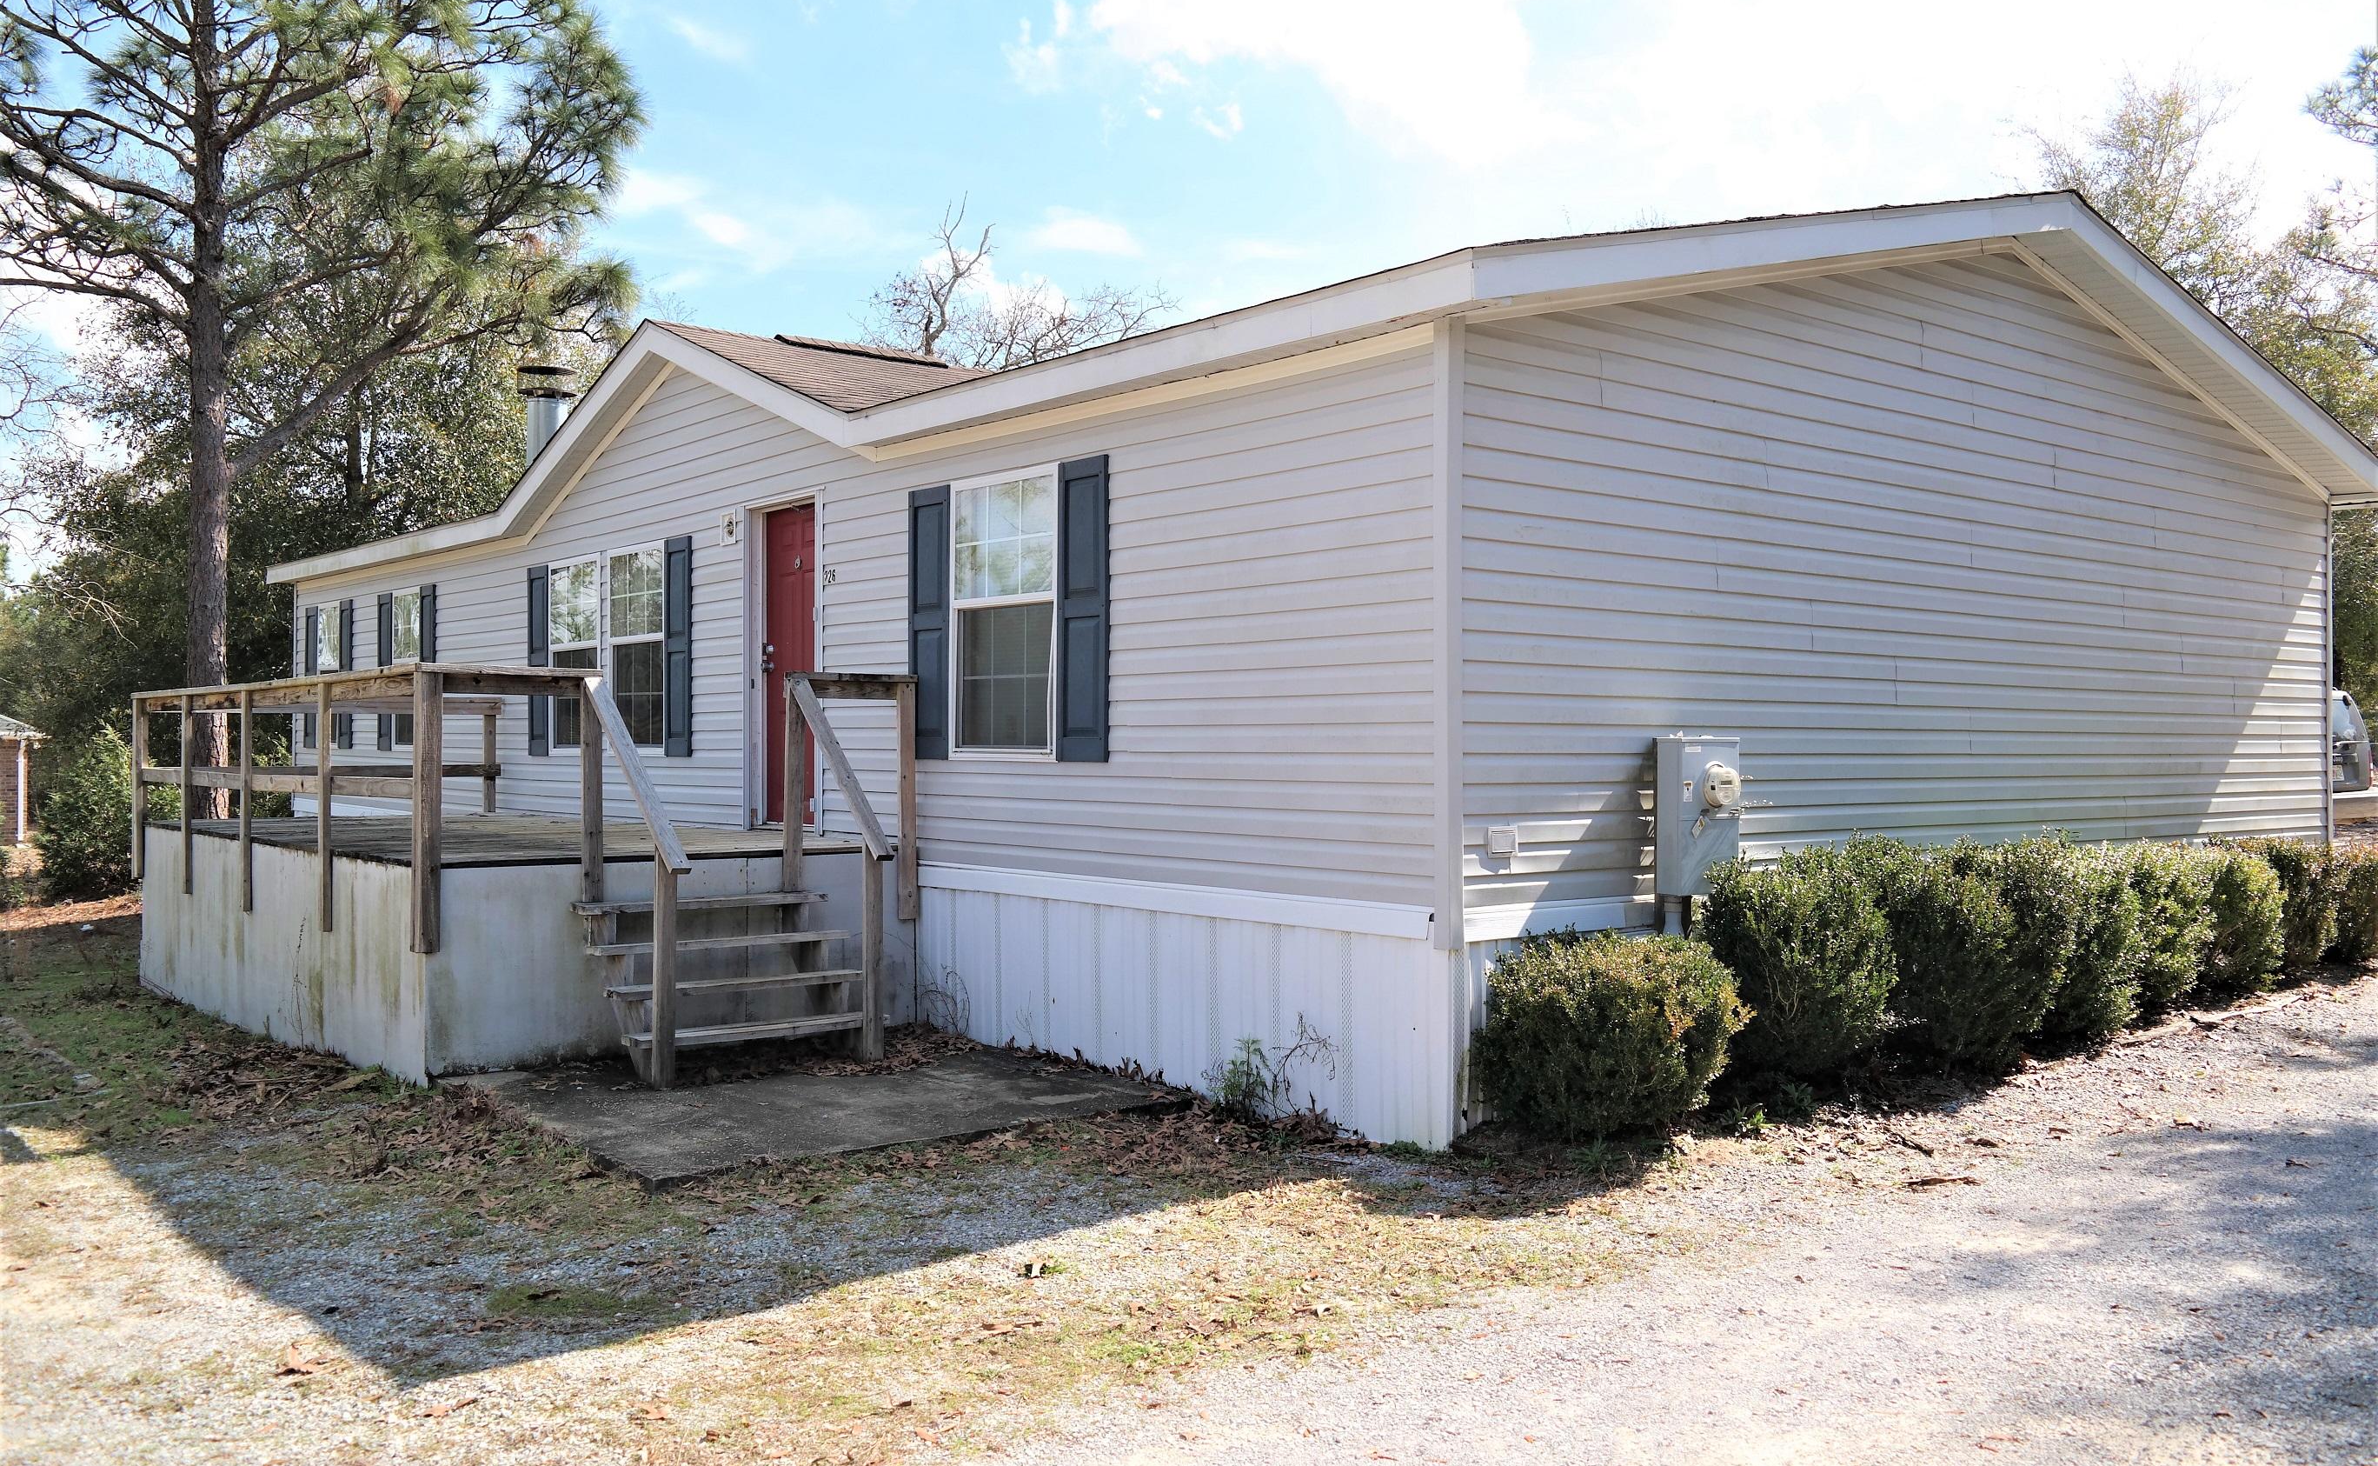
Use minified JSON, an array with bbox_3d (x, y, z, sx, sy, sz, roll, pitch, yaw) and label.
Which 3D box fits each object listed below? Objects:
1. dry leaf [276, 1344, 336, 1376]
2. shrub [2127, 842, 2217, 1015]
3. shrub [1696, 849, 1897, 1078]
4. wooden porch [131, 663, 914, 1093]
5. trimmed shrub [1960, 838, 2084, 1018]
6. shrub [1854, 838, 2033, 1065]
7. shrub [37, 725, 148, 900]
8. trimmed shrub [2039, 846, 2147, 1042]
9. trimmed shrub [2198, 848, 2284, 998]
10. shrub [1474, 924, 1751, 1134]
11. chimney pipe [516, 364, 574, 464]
[{"bbox_3d":[-2.330,1.650,4.713,0.100,0.050,0.150,1,-1,-39],"label":"dry leaf"},{"bbox_3d":[5.574,1.114,10.182,0.760,1.000,0.800,1,-1,-39],"label":"shrub"},{"bbox_3d":[2.708,1.035,8.010,0.900,1.040,0.900,1,-1,-39],"label":"shrub"},{"bbox_3d":[-4.230,0.747,11.290,3.100,2.080,6.600,1,-1,-41],"label":"wooden porch"},{"bbox_3d":[4.280,1.055,9.202,0.800,1.050,0.820,1,-1,-39],"label":"trimmed shrub"},{"bbox_3d":[3.702,1.096,8.763,0.900,1.100,0.900,1,-1,-39],"label":"shrub"},{"bbox_3d":[-12.626,0.928,20.700,1.500,2.000,1.550,1,-1,-39],"label":"shrub"},{"bbox_3d":[4.870,1.136,9.648,0.800,1.050,0.820,1,-1,-39],"label":"trimmed shrub"},{"bbox_3d":[6.320,1.154,10.748,0.750,0.930,0.800,1,-1,-39],"label":"trimmed shrub"},{"bbox_3d":[1.711,1.235,7.317,1.020,0.860,0.980,0,0,0],"label":"shrub"},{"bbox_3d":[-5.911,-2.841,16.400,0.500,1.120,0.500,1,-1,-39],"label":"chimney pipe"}]

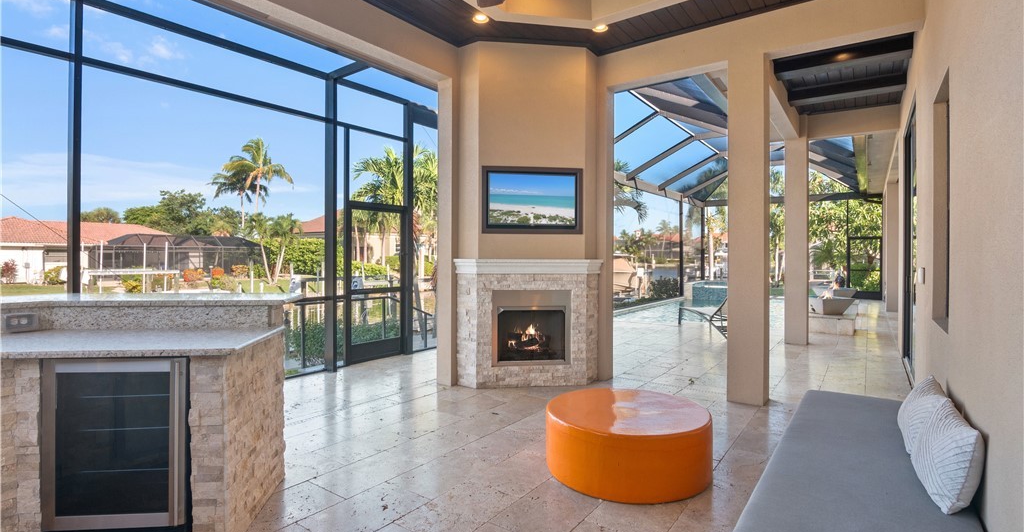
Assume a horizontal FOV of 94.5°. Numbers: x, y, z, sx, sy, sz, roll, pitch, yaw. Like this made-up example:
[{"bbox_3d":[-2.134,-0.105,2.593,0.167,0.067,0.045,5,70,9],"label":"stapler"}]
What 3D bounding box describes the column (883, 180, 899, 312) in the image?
[{"bbox_3d":[10.707,-0.524,13.203,0.400,3.580,0.400,0,0,37],"label":"column"}]

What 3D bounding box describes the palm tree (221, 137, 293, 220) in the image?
[{"bbox_3d":[-25.900,-5.750,48.007,7.400,14.300,7.400,0,0,0],"label":"palm tree"}]

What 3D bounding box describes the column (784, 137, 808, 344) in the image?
[{"bbox_3d":[4.819,-0.406,7.972,0.310,3.420,0.310,0,0,37],"label":"column"}]

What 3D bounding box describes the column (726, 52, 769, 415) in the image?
[{"bbox_3d":[2.346,-0.338,4.681,0.310,3.330,0.310,0,0,37],"label":"column"}]

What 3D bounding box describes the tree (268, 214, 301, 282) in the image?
[{"bbox_3d":[-16.400,-1.150,33.991,2.600,5.000,2.600,0,0,0],"label":"tree"}]

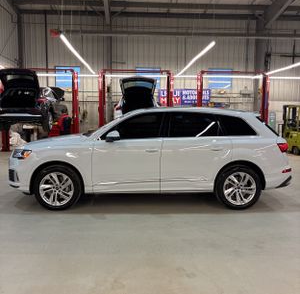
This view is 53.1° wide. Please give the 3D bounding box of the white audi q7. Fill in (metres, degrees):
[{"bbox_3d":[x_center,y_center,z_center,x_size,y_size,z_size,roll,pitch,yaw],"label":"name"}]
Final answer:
[{"bbox_3d":[0.020,0.107,5.824,5.060,1.740,2.000,0,5,0],"label":"white audi q7"}]

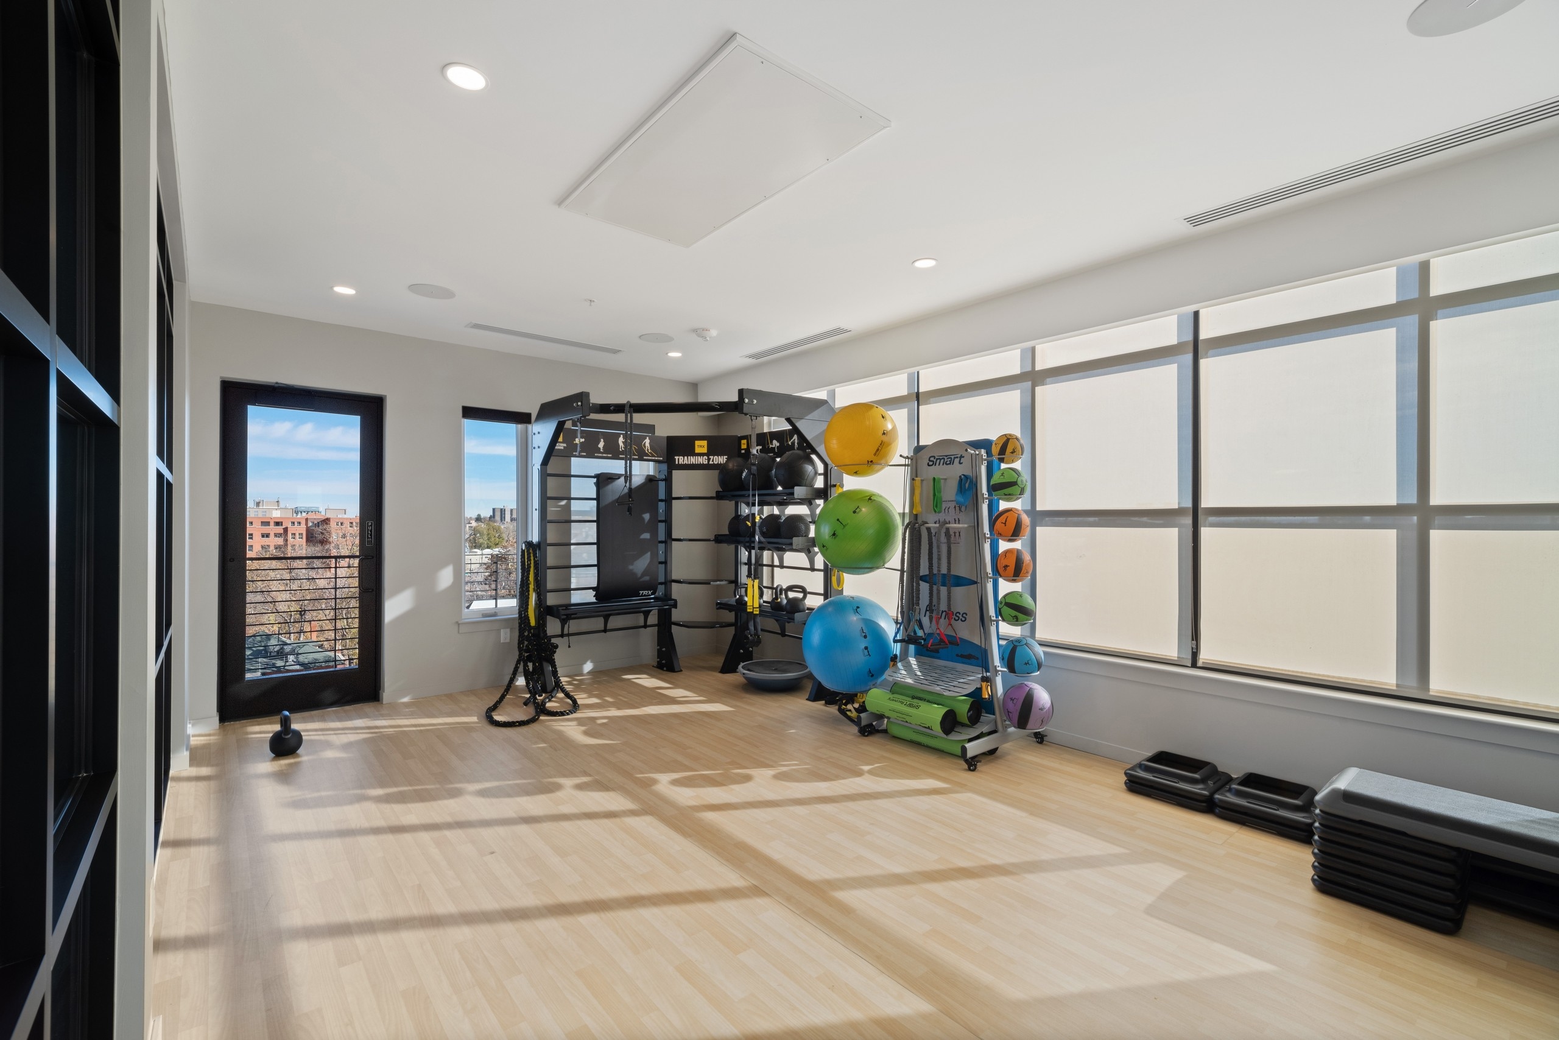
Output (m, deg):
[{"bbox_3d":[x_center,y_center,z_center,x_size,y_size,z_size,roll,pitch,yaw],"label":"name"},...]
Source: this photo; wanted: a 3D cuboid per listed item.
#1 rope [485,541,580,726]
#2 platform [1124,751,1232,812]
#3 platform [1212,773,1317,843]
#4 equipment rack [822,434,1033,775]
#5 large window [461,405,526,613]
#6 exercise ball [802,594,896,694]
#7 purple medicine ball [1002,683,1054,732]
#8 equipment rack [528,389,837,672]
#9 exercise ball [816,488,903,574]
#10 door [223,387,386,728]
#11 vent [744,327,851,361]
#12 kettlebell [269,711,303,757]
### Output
[{"bbox_3d":[-1.936,0.817,5.001,0.700,1.260,0.760,0,0,-40],"label":"rope"},{"bbox_3d":[2.130,1.383,3.457,0.405,0.140,0.410,0,0,-40],"label":"platform"},{"bbox_3d":[2.397,1.383,3.140,0.405,0.140,0.410,0,0,-40],"label":"platform"},{"bbox_3d":[0.992,0.467,4.456,0.780,1.970,1.620,0,0,-40],"label":"equipment rack"},{"bbox_3d":[-2.510,-0.059,5.738,0.580,1.800,0.120,0,0,-40],"label":"large window"},{"bbox_3d":[0.527,0.944,4.937,0.735,0.735,0.735,0,0,0],"label":"exercise ball"},{"bbox_3d":[1.460,1.098,3.829,0.285,0.285,0.285,0,0,0],"label":"purple medicine ball"},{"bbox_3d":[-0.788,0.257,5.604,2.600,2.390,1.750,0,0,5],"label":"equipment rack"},{"bbox_3d":[0.589,0.087,4.870,0.650,0.650,0.650,0,0,0],"label":"exercise ball"},{"bbox_3d":[-3.533,0.229,4.857,0.985,2.420,0.110,0,0,-40],"label":"door"},{"bbox_3d":[0.120,-1.489,5.498,0.165,0.030,1.220,0,0,-40],"label":"vent"},{"bbox_3d":[-3.071,1.316,4.041,0.205,0.252,0.200,0,0,-40],"label":"kettlebell"}]

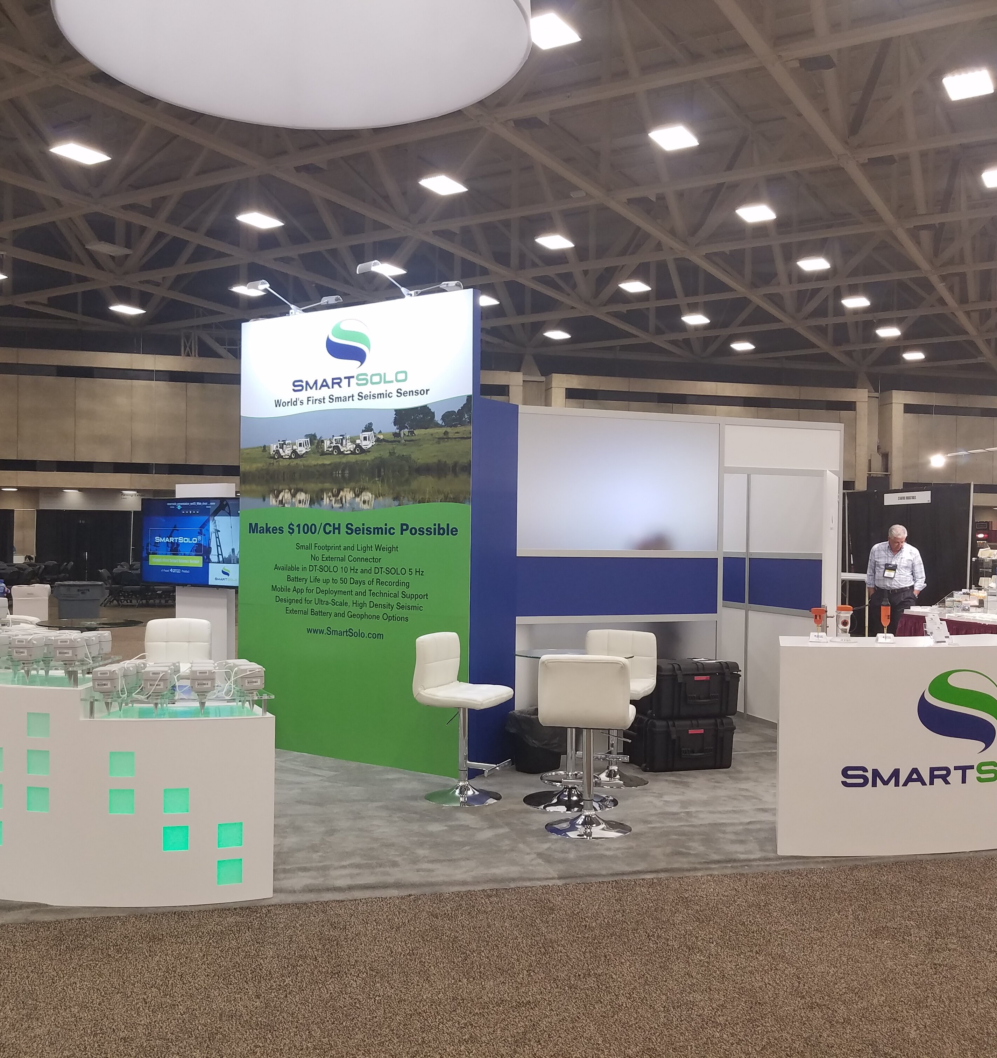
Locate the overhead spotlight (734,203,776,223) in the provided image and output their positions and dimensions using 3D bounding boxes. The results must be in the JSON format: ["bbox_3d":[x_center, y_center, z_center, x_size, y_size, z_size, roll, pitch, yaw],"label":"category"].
[{"bbox_3d":[7.422,-9.104,30.490,0.780,0.120,1.200,1,0,31],"label":"overhead spotlight"}]

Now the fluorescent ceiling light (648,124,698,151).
[{"bbox_3d":[4.103,-9.154,24.725,0.780,0.120,1.200,1,0,31],"label":"fluorescent ceiling light"}]

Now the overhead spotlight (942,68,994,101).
[{"bbox_3d":[9.609,-9.097,21.609,0.780,0.120,1.200,1,0,31],"label":"overhead spotlight"}]

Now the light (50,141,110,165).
[{"bbox_3d":[-10.139,-9.147,25.739,0.800,0.130,1.200,0,0,31],"label":"light"}]

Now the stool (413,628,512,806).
[{"bbox_3d":[-0.198,1.104,6.292,0.520,0.965,0.455,1,0,21],"label":"stool"}]

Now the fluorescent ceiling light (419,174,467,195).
[{"bbox_3d":[-1.429,-9.029,27.752,0.800,0.130,1.200,0,0,31],"label":"fluorescent ceiling light"}]

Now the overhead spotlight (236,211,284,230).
[{"bbox_3d":[-7.124,-9.269,31.711,0.780,0.120,1.200,1,0,31],"label":"overhead spotlight"}]

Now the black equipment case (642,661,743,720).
[{"bbox_3d":[1.255,1.089,7.333,0.630,0.355,0.500,1,0,-19],"label":"black equipment case"}]

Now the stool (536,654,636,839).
[{"bbox_3d":[0.480,1.102,5.567,0.460,0.930,0.500,1,0,13],"label":"stool"}]

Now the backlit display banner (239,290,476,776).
[{"bbox_3d":[-1.027,0.029,7.349,2.102,3.110,0.085,0,0,33],"label":"backlit display banner"}]

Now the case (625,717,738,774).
[{"bbox_3d":[1.206,1.405,7.109,0.620,0.345,0.460,1,0,-16],"label":"case"}]

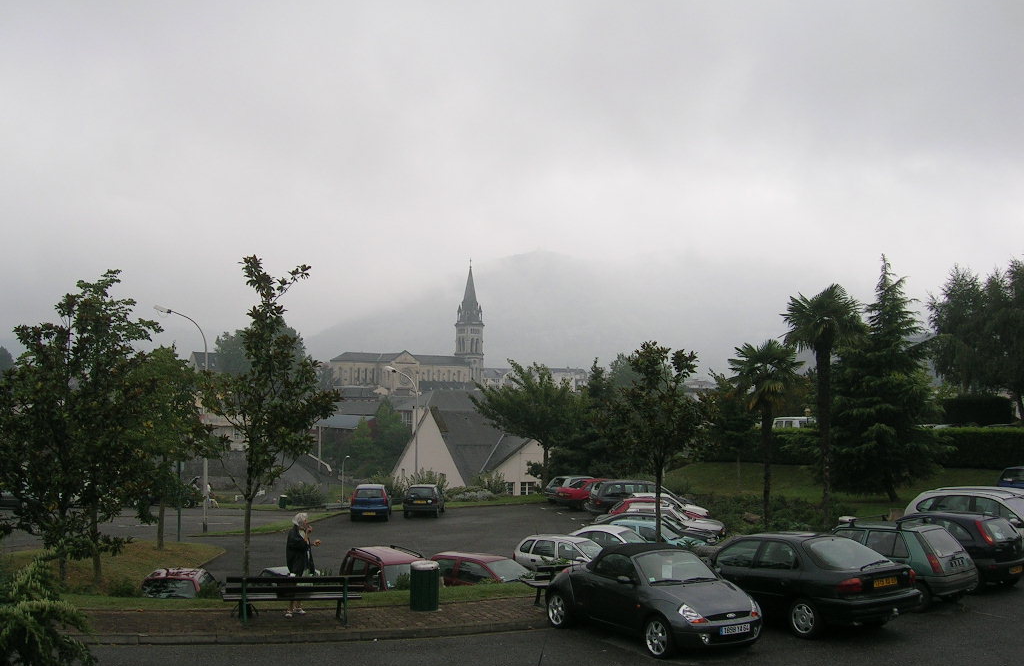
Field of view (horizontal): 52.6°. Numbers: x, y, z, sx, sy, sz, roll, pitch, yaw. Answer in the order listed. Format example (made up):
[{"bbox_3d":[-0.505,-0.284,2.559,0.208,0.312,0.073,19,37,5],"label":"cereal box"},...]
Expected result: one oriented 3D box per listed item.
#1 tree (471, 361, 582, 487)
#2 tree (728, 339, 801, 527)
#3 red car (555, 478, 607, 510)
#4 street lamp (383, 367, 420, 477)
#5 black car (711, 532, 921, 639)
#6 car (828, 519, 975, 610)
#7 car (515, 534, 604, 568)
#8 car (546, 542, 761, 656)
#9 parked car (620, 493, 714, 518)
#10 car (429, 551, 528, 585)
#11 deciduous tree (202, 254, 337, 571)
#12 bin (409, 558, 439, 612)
[{"bbox_3d":[0.868,5.266,58.000,6.200,7.338,6.000,0,-3,0],"label":"tree"},{"bbox_3d":[7.243,2.955,29.700,2.050,5.536,2.050,0,-3,0],"label":"tree"},{"bbox_3d":[4.014,7.911,51.050,1.700,1.400,4.200,-4,-6,42],"label":"red car"},{"bbox_3d":[-6.884,6.292,64.500,2.000,8.534,0.350,0,-3,0],"label":"street lamp"},{"bbox_3d":[4.280,3.803,16.877,1.750,1.420,4.550,2,-3,-29],"label":"black car"},{"bbox_3d":[6.477,4.166,19.094,1.590,1.430,3.620,3,-6,-41],"label":"car"},{"bbox_3d":[2.060,6.699,30.600,3.730,1.420,1.620,-1,-3,25],"label":"car"},{"bbox_3d":[2.065,3.911,15.608,1.680,1.330,3.650,2,-5,-31],"label":"car"},{"bbox_3d":[6.370,7.464,43.500,3.850,1.400,1.650,0,-3,5],"label":"parked car"},{"bbox_3d":[-0.430,6.540,27.500,3.700,1.400,1.620,-1,-3,30],"label":"car"},{"bbox_3d":[-4.374,1.689,18.600,2.350,5.963,2.300,0,-3,0],"label":"deciduous tree"},{"bbox_3d":[-1.446,4.259,17.367,0.470,0.770,0.470,0,-3,0],"label":"bin"}]

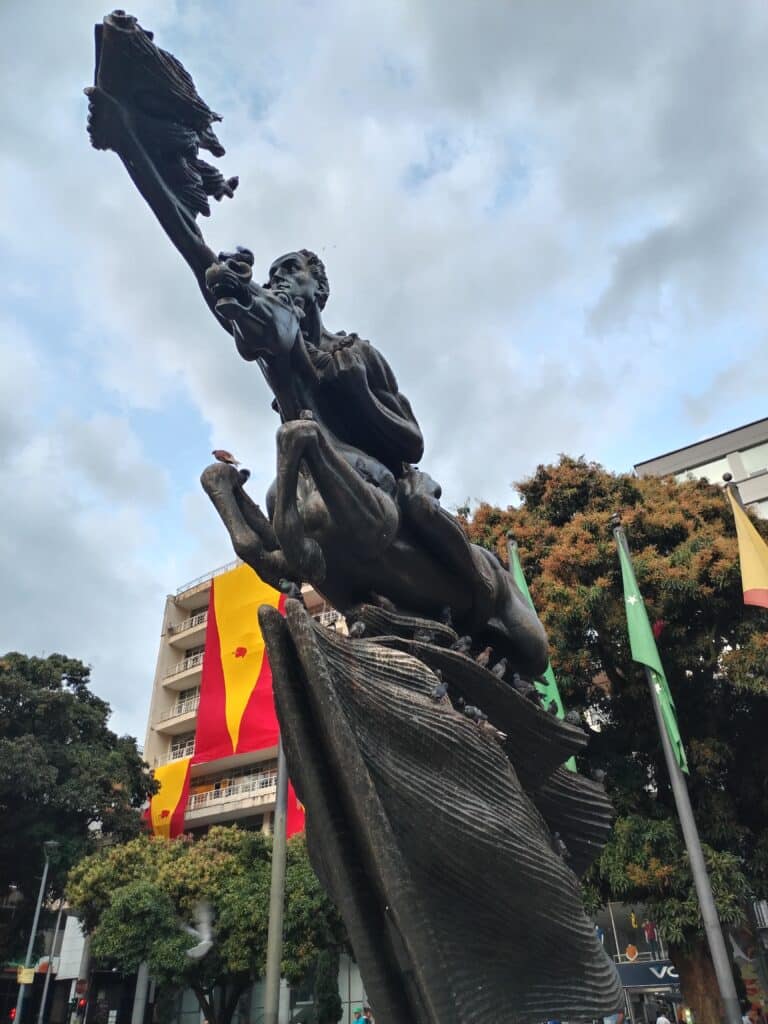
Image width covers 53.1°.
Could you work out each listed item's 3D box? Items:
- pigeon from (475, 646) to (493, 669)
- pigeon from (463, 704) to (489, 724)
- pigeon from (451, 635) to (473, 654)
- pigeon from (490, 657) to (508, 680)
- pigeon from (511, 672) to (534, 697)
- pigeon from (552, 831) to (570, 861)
[{"bbox_3d":[1.047,1.530,8.090,0.130,0.250,0.250,25,-43,-34],"label":"pigeon"},{"bbox_3d":[0.855,1.901,7.309,0.290,0.240,0.130,0,-34,-3],"label":"pigeon"},{"bbox_3d":[0.820,1.407,8.139,0.260,0.220,0.130,-14,-36,17],"label":"pigeon"},{"bbox_3d":[1.208,1.637,8.047,0.130,0.260,0.240,20,-40,-29],"label":"pigeon"},{"bbox_3d":[1.446,1.794,7.974,0.270,0.260,0.130,0,-34,-4],"label":"pigeon"},{"bbox_3d":[1.761,3.304,7.631,0.250,0.260,0.130,12,-36,-19],"label":"pigeon"}]

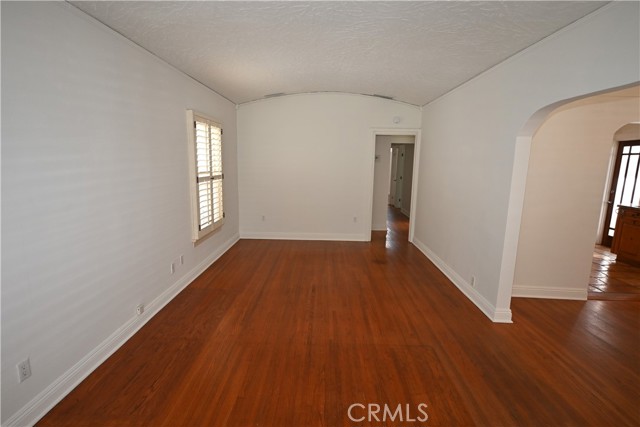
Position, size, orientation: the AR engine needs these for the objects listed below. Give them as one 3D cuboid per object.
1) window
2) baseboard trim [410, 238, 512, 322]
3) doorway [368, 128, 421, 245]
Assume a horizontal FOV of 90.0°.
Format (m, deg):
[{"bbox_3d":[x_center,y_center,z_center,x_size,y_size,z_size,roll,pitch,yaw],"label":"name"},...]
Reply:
[{"bbox_3d":[-1.577,-0.546,4.539,0.086,1.614,1.088,1,10,1],"label":"window"},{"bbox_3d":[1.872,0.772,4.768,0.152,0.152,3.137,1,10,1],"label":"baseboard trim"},{"bbox_3d":[1.400,-0.510,6.211,0.936,2.182,0.160,1,10,1],"label":"doorway"}]

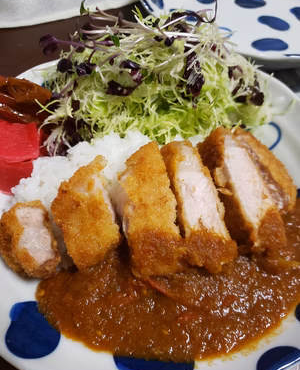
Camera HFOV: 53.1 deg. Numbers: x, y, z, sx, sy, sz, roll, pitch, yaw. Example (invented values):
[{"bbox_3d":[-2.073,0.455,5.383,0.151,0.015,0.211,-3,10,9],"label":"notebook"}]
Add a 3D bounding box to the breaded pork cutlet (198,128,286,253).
[{"bbox_3d":[0.058,0.002,0.195,0.026,0.031,0.072,-11,71,-16],"label":"breaded pork cutlet"}]

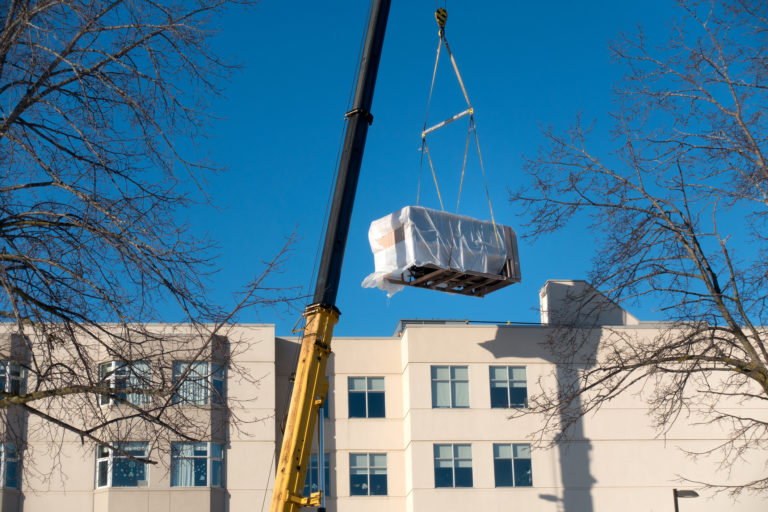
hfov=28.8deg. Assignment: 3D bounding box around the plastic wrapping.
[{"bbox_3d":[2.691,-0.097,64.574,6.412,2.574,2.408,9,-22,-40],"label":"plastic wrapping"}]

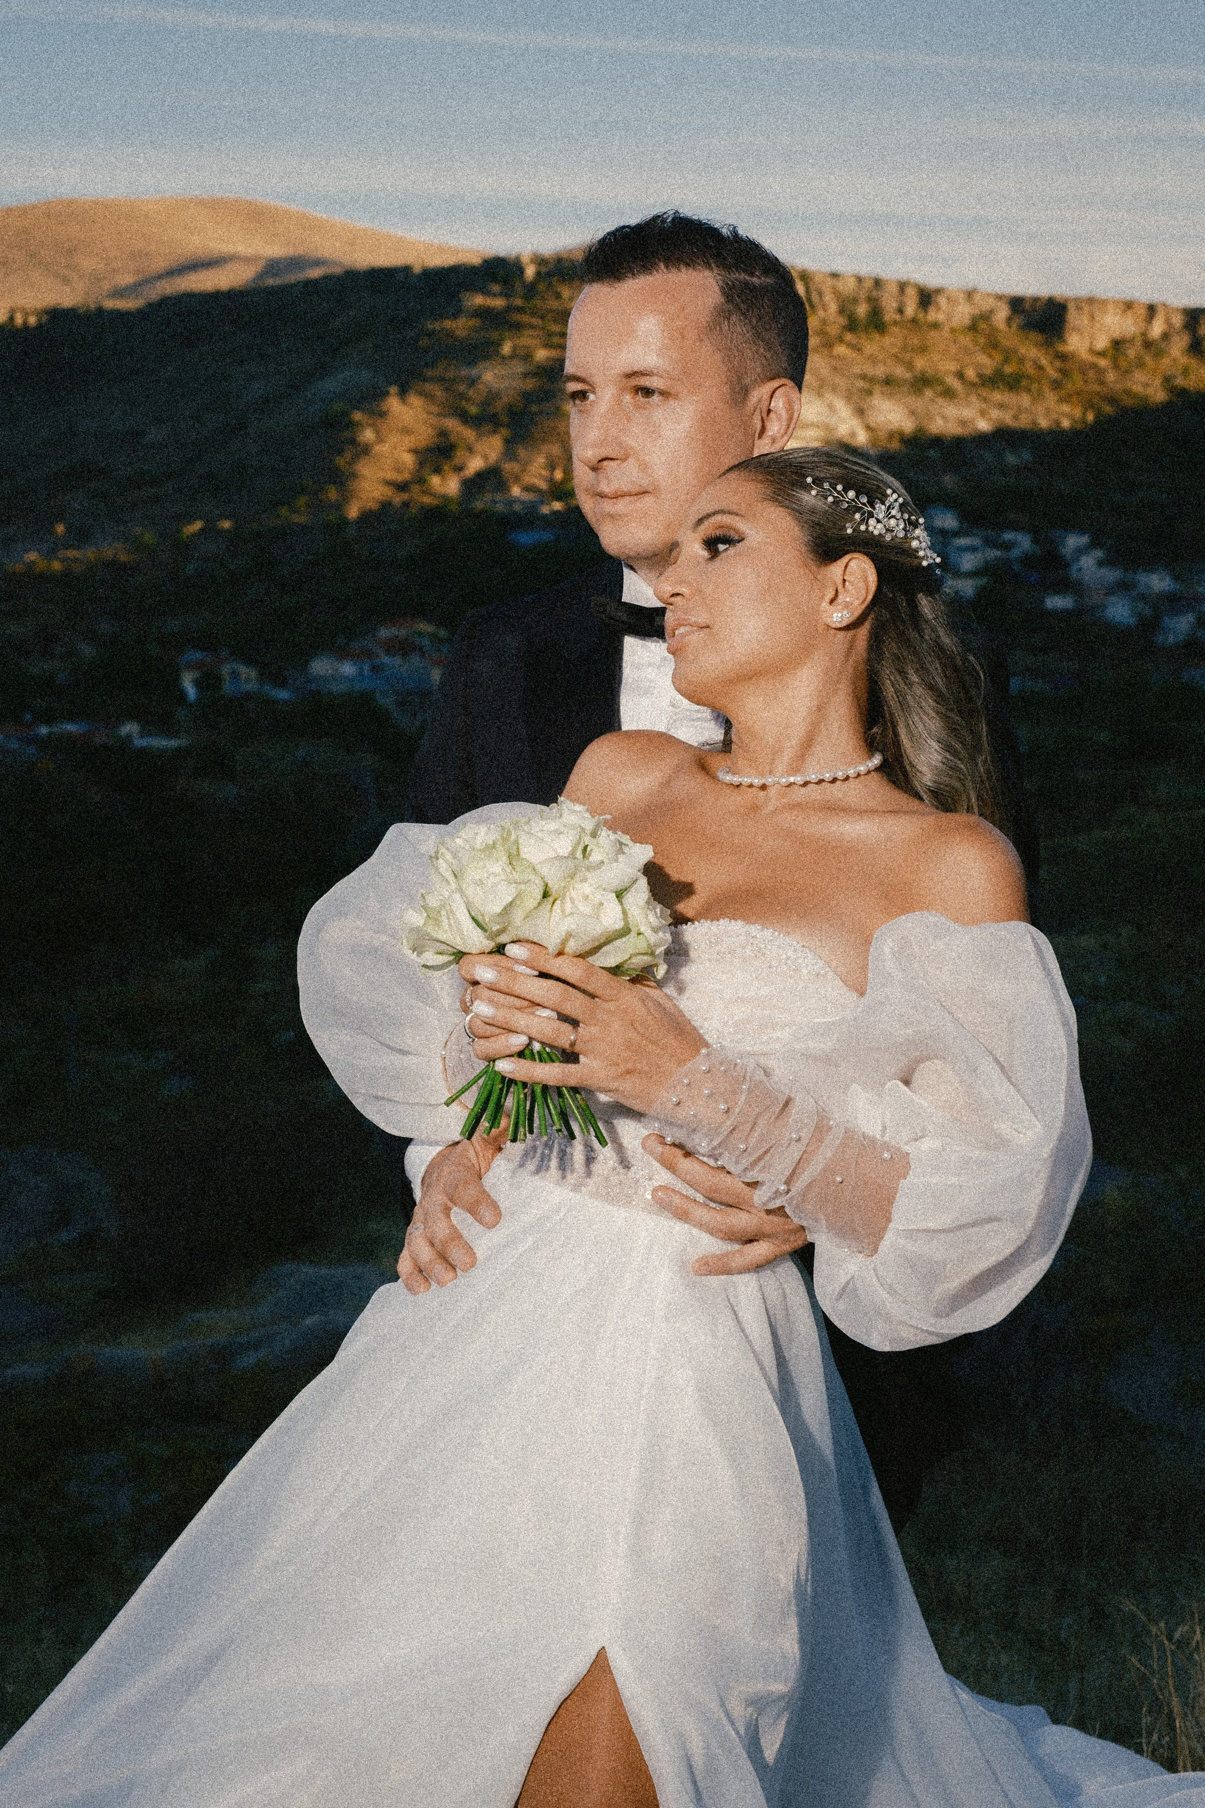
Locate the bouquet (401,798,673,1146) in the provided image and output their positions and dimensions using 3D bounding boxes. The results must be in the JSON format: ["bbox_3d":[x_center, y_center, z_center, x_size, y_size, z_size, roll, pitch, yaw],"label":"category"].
[{"bbox_3d":[-0.042,0.044,1.710,0.175,0.225,0.175,5,12,6],"label":"bouquet"}]

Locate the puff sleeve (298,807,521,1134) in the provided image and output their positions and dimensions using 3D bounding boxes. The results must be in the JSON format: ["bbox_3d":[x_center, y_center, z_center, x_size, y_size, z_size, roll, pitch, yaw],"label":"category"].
[{"bbox_3d":[-0.119,0.050,1.820,0.190,0.235,0.220,2,5,21],"label":"puff sleeve"}]

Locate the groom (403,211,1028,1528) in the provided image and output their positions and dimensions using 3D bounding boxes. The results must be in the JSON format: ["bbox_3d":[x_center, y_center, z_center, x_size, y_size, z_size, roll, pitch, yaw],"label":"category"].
[{"bbox_3d":[0.070,0.385,2.030,0.550,1.780,0.450,2,5,22],"label":"groom"}]

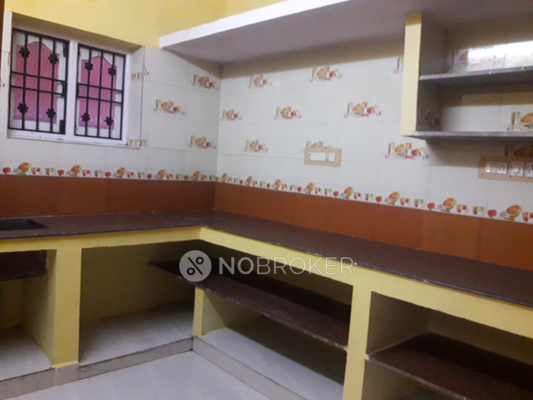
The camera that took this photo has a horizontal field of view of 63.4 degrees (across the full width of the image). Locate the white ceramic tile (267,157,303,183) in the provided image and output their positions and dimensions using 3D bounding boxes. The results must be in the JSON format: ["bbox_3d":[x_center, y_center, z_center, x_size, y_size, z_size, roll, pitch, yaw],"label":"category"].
[{"bbox_3d":[0.124,-0.235,3.174,0.010,0.158,0.322,-1,7,-43],"label":"white ceramic tile"}]

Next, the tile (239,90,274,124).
[{"bbox_3d":[-0.064,-0.724,3.401,0.010,0.250,0.324,0,7,-44],"label":"tile"}]

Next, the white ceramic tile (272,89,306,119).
[{"bbox_3d":[0.156,-0.679,3.135,0.010,0.245,0.322,-1,7,-43],"label":"white ceramic tile"}]

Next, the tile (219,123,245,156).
[{"bbox_3d":[-0.299,-0.507,3.617,0.010,0.245,0.314,-1,7,-43],"label":"tile"}]

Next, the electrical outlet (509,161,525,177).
[{"bbox_3d":[1.100,-0.138,1.905,0.020,0.069,0.060,-1,7,-44],"label":"electrical outlet"}]

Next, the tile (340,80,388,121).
[{"bbox_3d":[0.553,-0.567,2.479,0.010,0.229,0.295,-1,7,-44],"label":"tile"}]

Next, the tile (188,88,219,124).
[{"bbox_3d":[-0.524,-0.777,3.622,0.341,0.250,0.010,0,7,-44],"label":"tile"}]

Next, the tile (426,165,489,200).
[{"bbox_3d":[1.034,-0.099,2.330,0.320,0.163,0.010,9,6,44],"label":"tile"}]

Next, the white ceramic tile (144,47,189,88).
[{"bbox_3d":[-0.766,-1.024,3.352,0.379,0.250,0.010,0,7,-44],"label":"white ceramic tile"}]

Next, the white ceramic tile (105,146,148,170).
[{"bbox_3d":[-1.027,-0.319,3.181,0.322,0.158,0.010,-1,7,-43],"label":"white ceramic tile"}]

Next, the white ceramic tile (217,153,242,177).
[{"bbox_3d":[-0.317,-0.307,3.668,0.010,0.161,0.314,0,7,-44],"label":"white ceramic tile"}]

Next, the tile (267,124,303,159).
[{"bbox_3d":[0.128,-0.405,2.919,0.010,0.229,0.295,-1,7,-44],"label":"tile"}]

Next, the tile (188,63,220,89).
[{"bbox_3d":[-0.506,-1.015,3.602,0.341,0.230,0.010,0,7,-44],"label":"tile"}]

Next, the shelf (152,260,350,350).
[{"bbox_3d":[-0.058,0.604,2.934,1.878,0.025,0.624,9,6,44],"label":"shelf"}]

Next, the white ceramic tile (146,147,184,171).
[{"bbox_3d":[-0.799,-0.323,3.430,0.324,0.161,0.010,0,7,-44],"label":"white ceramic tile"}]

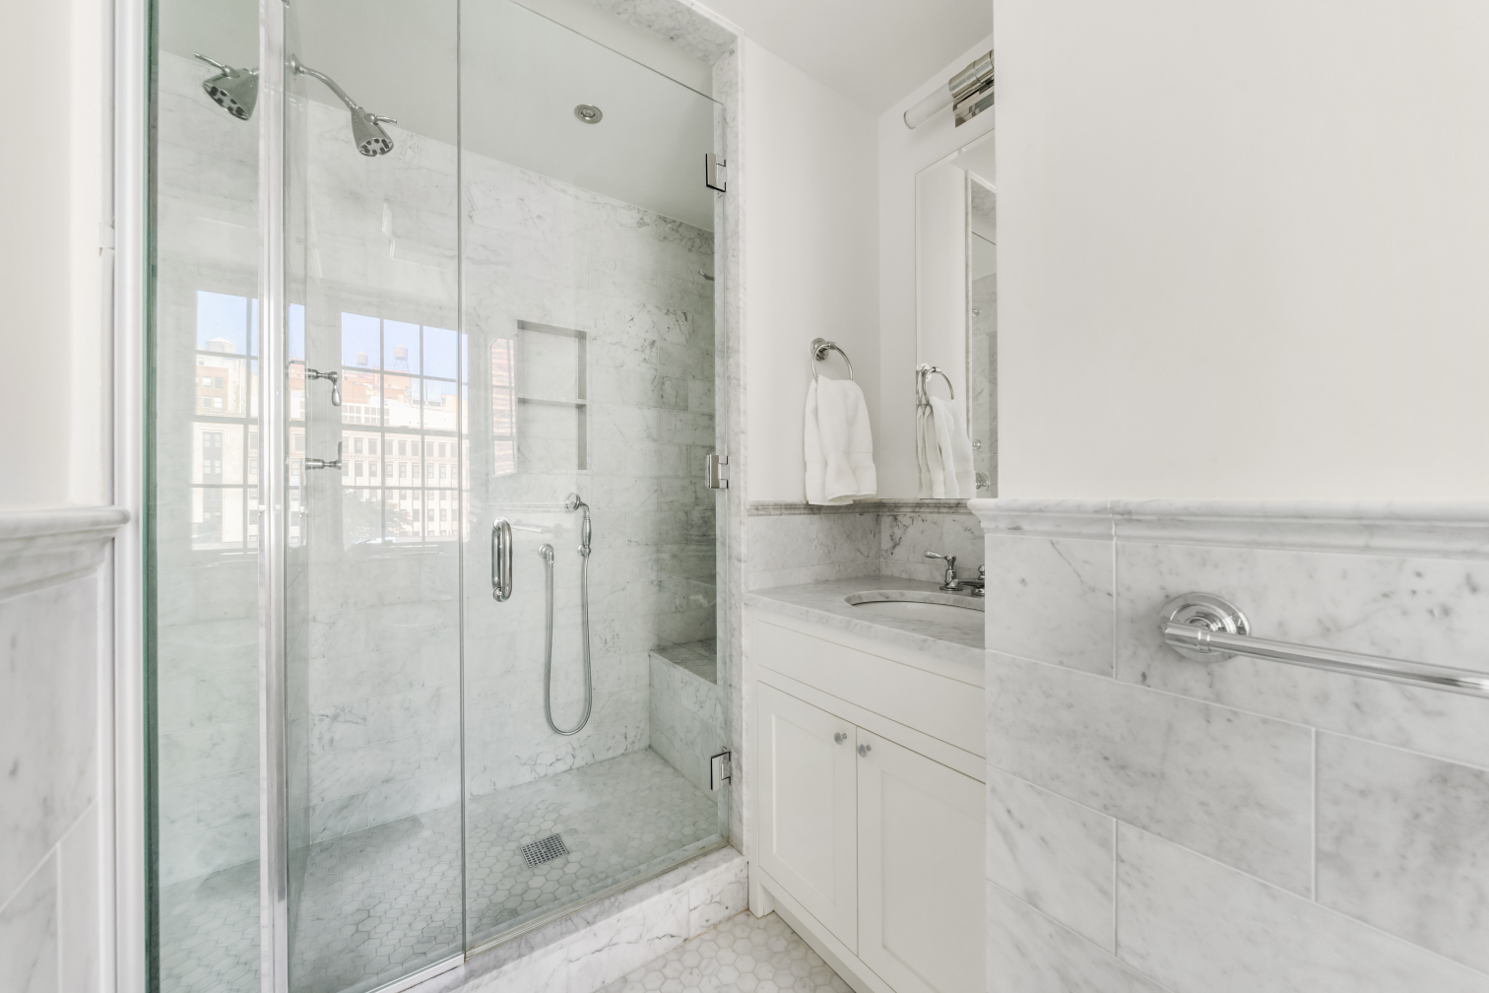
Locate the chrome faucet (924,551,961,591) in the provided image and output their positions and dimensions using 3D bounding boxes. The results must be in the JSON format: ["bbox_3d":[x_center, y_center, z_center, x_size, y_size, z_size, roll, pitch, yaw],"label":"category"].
[{"bbox_3d":[0.564,0.210,1.530,0.064,0.100,0.120,0,0,-36],"label":"chrome faucet"}]

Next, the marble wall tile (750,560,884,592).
[{"bbox_3d":[0.225,0.234,1.620,0.550,0.052,0.012,0,0,-36],"label":"marble wall tile"}]

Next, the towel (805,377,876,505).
[{"bbox_3d":[0.279,-0.160,1.570,0.210,0.370,0.105,0,0,-36],"label":"towel"}]

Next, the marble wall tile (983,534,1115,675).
[{"bbox_3d":[0.373,0.128,0.660,0.012,0.152,0.149,0,0,-36],"label":"marble wall tile"}]

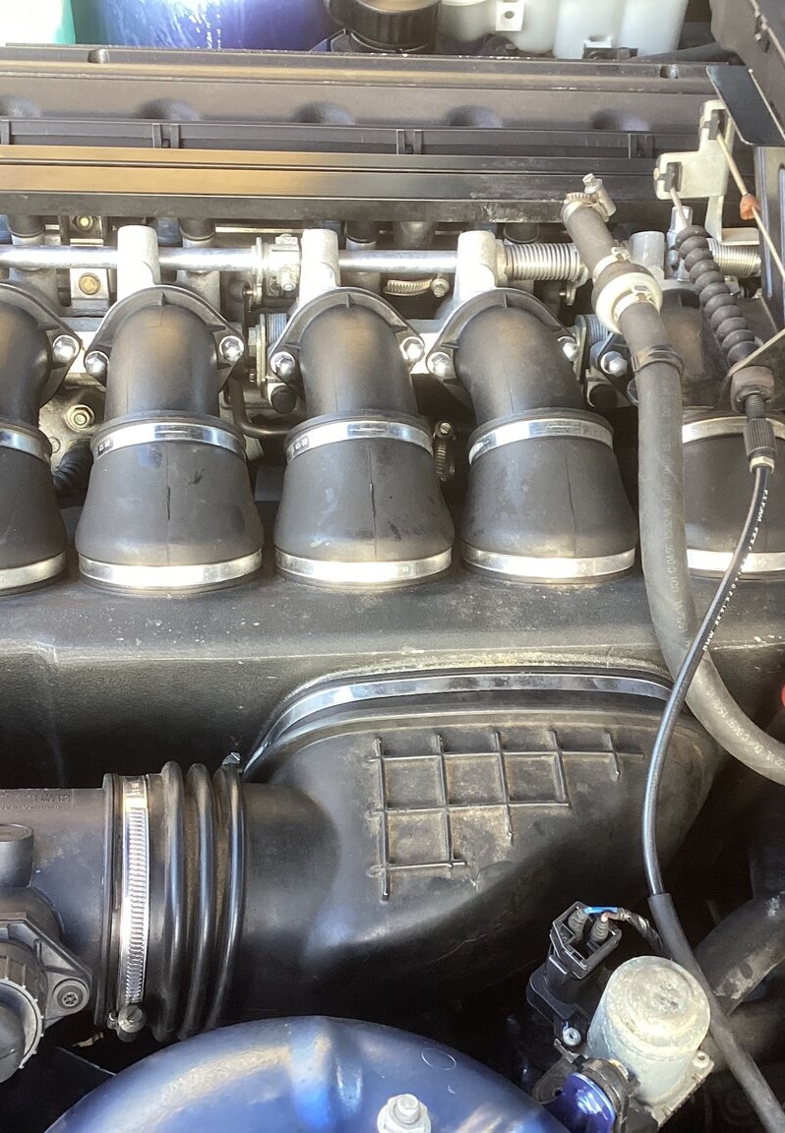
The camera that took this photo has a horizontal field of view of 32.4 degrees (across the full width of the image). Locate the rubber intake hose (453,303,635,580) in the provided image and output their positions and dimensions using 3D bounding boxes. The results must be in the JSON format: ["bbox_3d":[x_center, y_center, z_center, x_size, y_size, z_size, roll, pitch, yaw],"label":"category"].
[{"bbox_3d":[0.079,-0.067,0.747,0.096,0.106,0.208,-2,45,-6],"label":"rubber intake hose"}]

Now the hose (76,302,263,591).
[{"bbox_3d":[-0.119,-0.063,0.723,0.096,0.106,0.208,-2,45,-6],"label":"hose"}]

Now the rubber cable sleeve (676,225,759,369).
[{"bbox_3d":[0.178,-0.150,0.743,0.018,0.018,0.108,-3,51,-6],"label":"rubber cable sleeve"}]

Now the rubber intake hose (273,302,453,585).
[{"bbox_3d":[-0.020,-0.065,0.735,0.096,0.106,0.208,-2,45,-6],"label":"rubber intake hose"}]

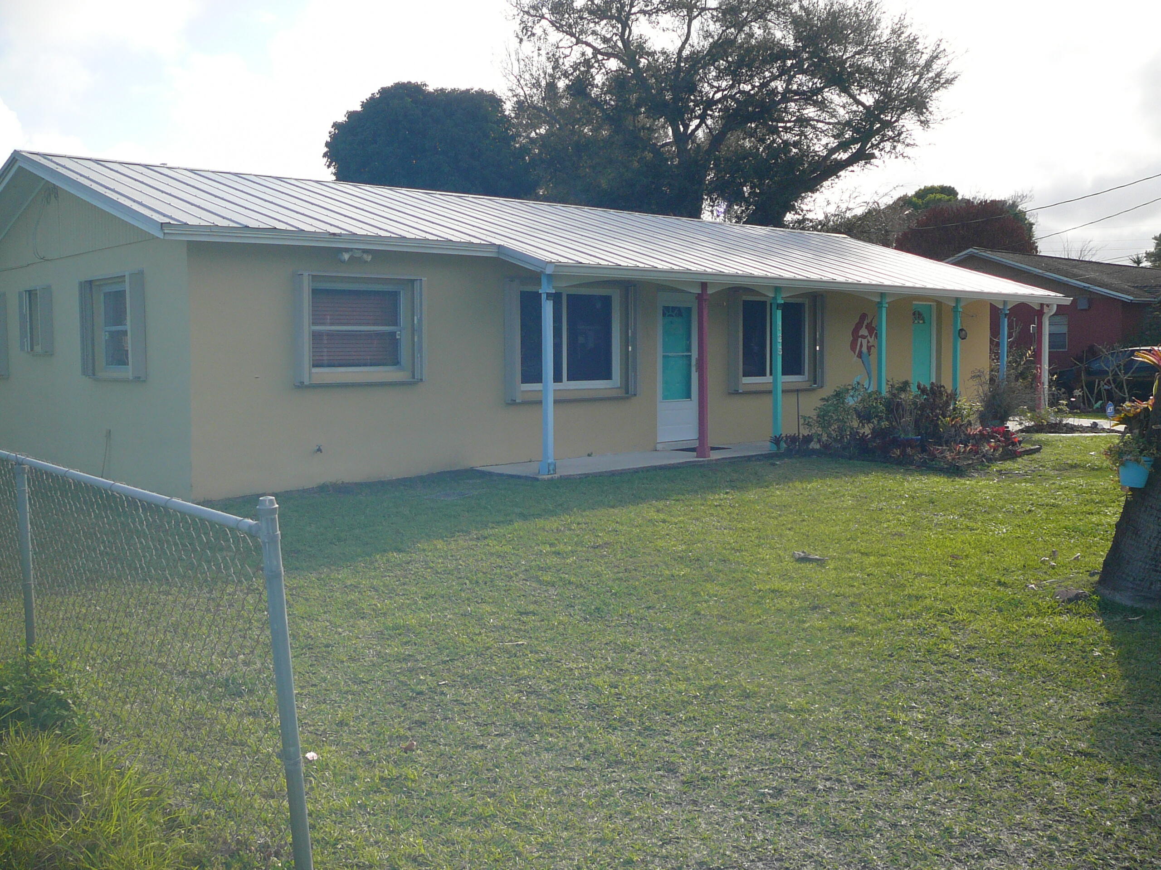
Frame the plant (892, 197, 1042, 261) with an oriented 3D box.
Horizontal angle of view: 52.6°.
[{"bbox_3d":[13.865,-5.089,42.227,5.179,6.811,5.179,-1,4,0],"label":"plant"}]

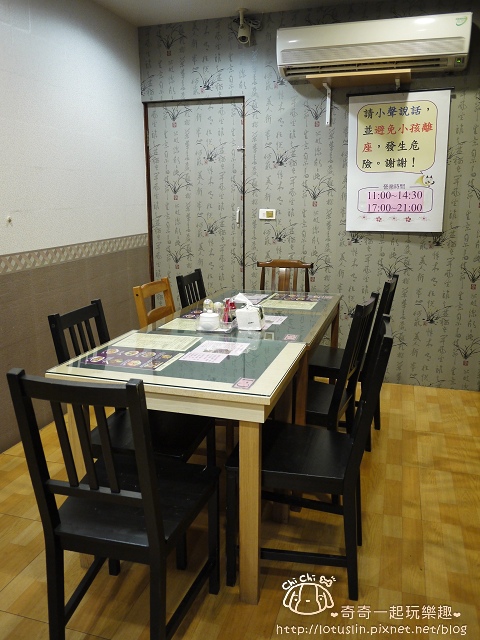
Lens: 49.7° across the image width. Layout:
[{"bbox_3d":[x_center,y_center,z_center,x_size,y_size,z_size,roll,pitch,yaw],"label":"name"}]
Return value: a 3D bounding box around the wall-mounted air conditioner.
[{"bbox_3d":[0.808,-1.675,3.234,1.130,0.275,0.220,3,13,15],"label":"wall-mounted air conditioner"}]

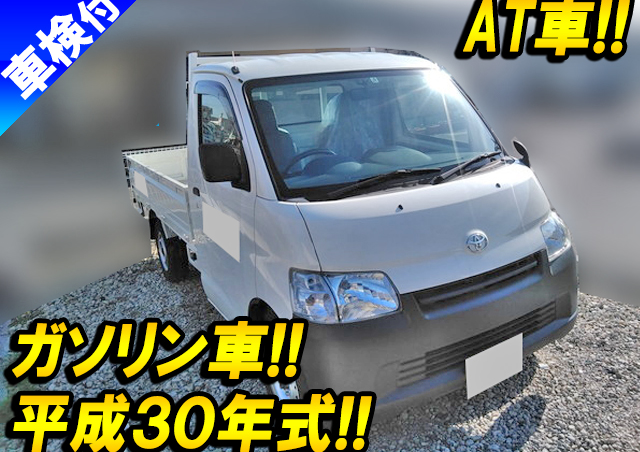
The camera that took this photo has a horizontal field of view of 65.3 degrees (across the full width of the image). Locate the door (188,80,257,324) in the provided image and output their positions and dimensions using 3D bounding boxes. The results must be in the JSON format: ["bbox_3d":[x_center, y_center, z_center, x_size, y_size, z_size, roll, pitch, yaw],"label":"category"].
[{"bbox_3d":[-0.488,-0.089,2.703,0.170,1.420,1.120,-12,17,-26],"label":"door"}]

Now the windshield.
[{"bbox_3d":[0.352,-0.513,2.559,1.400,0.730,0.130,-12,-23,-26],"label":"windshield"}]

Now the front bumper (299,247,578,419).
[{"bbox_3d":[0.682,0.443,2.317,1.640,0.540,0.380,-12,16,-27],"label":"front bumper"}]

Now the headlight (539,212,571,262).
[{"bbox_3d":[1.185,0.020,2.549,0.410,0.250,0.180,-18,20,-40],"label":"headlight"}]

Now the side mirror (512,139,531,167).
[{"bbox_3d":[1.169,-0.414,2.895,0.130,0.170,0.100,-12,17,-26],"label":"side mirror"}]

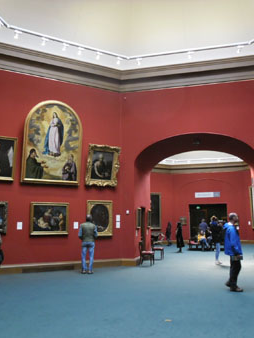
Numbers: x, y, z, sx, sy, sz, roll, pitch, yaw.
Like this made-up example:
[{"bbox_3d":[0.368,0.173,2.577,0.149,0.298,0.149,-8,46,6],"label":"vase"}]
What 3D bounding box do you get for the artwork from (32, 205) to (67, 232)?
[{"bbox_3d":[-2.559,1.636,11.639,1.200,0.950,0.080,4,-10,-29],"label":"artwork"}]

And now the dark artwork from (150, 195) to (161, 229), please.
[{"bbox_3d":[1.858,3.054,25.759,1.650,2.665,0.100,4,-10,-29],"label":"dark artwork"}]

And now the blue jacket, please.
[{"bbox_3d":[2.480,1.652,8.224,0.446,0.774,0.516,-2,-9,8],"label":"blue jacket"}]

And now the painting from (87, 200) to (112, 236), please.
[{"bbox_3d":[-0.970,1.758,12.534,0.995,1.256,0.080,4,-10,-29],"label":"painting"}]

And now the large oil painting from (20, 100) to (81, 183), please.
[{"bbox_3d":[-2.497,-0.922,11.868,1.982,2.826,0.100,4,-3,-29],"label":"large oil painting"}]

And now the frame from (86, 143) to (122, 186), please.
[{"bbox_3d":[-0.857,-0.114,12.725,1.230,1.419,0.129,4,-2,-29],"label":"frame"}]

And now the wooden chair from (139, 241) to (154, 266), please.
[{"bbox_3d":[0.714,3.060,12.757,0.506,0.883,0.476,-3,-9,15],"label":"wooden chair"}]

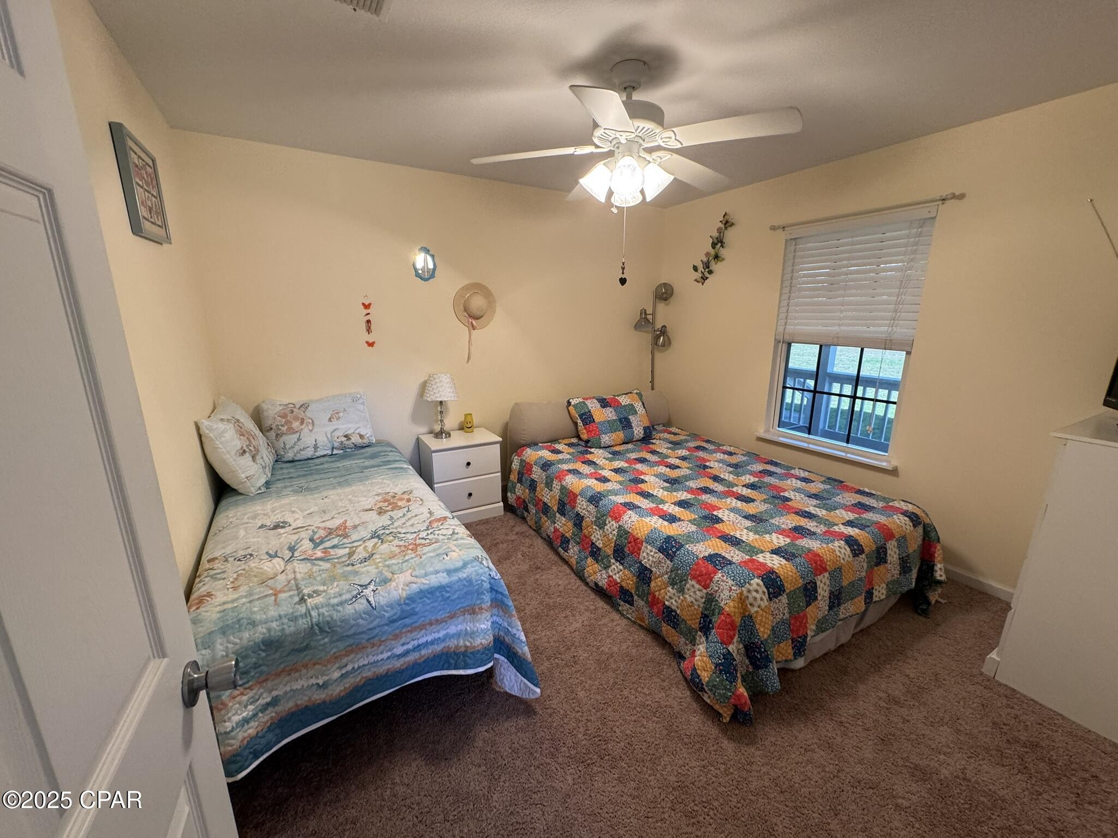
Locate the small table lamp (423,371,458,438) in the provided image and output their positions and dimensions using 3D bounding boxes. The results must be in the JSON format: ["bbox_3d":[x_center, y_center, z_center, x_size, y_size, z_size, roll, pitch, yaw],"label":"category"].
[{"bbox_3d":[-0.863,-0.095,3.328,0.248,0.467,0.248,-7,15,-29],"label":"small table lamp"}]

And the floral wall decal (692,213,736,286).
[{"bbox_3d":[1.266,-1.418,3.796,0.050,0.555,0.430,-7,15,-29],"label":"floral wall decal"}]

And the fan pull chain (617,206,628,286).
[{"bbox_3d":[0.283,-0.748,1.962,0.033,0.335,0.014,2,13,7],"label":"fan pull chain"}]

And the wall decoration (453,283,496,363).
[{"bbox_3d":[-0.623,-0.736,3.489,0.355,0.610,0.110,-7,15,-29],"label":"wall decoration"}]

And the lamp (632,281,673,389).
[{"bbox_3d":[0.870,-0.392,4.343,0.370,1.760,0.280,3,13,12],"label":"lamp"}]

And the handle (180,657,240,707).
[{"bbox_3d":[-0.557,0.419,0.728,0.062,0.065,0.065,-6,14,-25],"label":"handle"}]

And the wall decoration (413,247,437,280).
[{"bbox_3d":[-0.961,-1.113,3.252,0.167,0.237,0.018,-7,15,-29],"label":"wall decoration"}]

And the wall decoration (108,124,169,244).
[{"bbox_3d":[-1.591,-0.871,1.738,0.030,0.347,0.430,-7,15,-29],"label":"wall decoration"}]

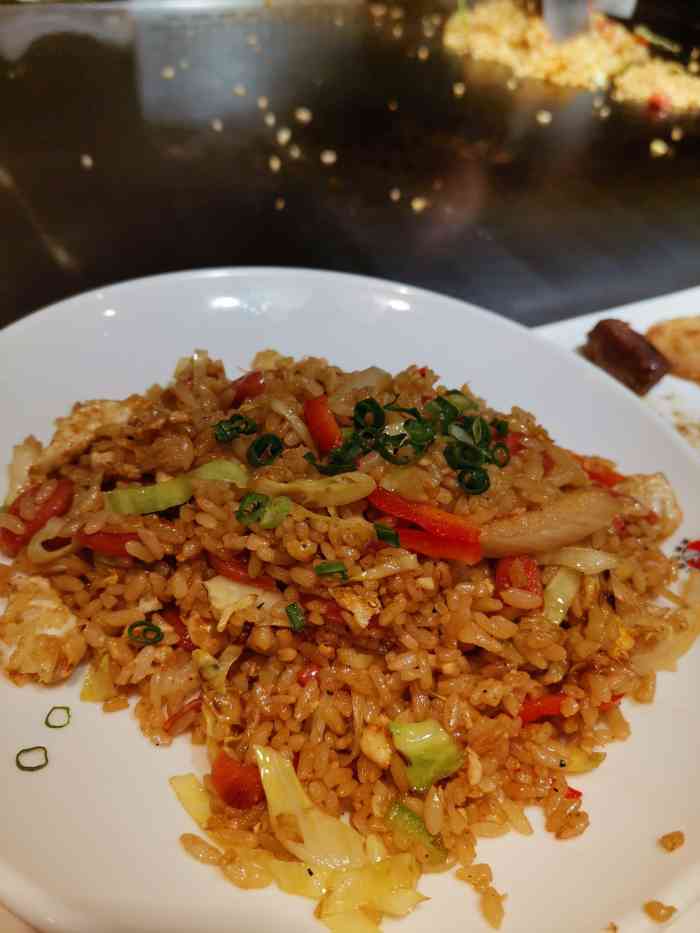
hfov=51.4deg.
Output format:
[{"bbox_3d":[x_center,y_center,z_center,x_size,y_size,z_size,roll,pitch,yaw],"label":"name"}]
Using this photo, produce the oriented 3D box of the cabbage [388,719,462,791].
[{"bbox_3d":[0.018,0.069,0.173,0.016,0.009,0.013,3,42,-9],"label":"cabbage"}]

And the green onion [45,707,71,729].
[{"bbox_3d":[-0.071,0.061,0.177,0.006,0.002,0.006,-8,45,-21],"label":"green onion"}]

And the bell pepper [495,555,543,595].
[{"bbox_3d":[0.041,0.027,0.176,0.010,0.008,0.007,2,42,-7],"label":"bell pepper"}]

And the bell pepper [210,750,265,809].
[{"bbox_3d":[-0.024,0.066,0.154,0.011,0.010,0.007,9,42,0],"label":"bell pepper"}]

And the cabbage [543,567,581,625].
[{"bbox_3d":[0.056,0.034,0.193,0.007,0.004,0.015,36,57,0],"label":"cabbage"}]

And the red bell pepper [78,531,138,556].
[{"bbox_3d":[-0.061,0.019,0.182,0.017,0.005,0.005,13,41,2],"label":"red bell pepper"}]

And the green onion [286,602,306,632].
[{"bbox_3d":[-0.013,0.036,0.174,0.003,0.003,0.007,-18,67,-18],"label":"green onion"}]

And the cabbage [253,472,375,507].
[{"bbox_3d":[-0.009,0.006,0.175,0.029,0.005,0.008,4,42,-5],"label":"cabbage"}]

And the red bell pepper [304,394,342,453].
[{"bbox_3d":[-0.007,-0.011,0.191,0.008,0.007,0.020,-3,43,-13],"label":"red bell pepper"}]

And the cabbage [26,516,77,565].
[{"bbox_3d":[-0.081,0.020,0.197,0.008,0.006,0.013,37,47,27],"label":"cabbage"}]

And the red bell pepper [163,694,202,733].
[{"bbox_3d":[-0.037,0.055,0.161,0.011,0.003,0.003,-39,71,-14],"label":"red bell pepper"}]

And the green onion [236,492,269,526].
[{"bbox_3d":[-0.026,0.012,0.198,0.008,0.005,0.008,3,53,-5],"label":"green onion"}]

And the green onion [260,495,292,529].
[{"bbox_3d":[-0.019,0.012,0.186,0.008,0.006,0.007,-13,61,-18],"label":"green onion"}]

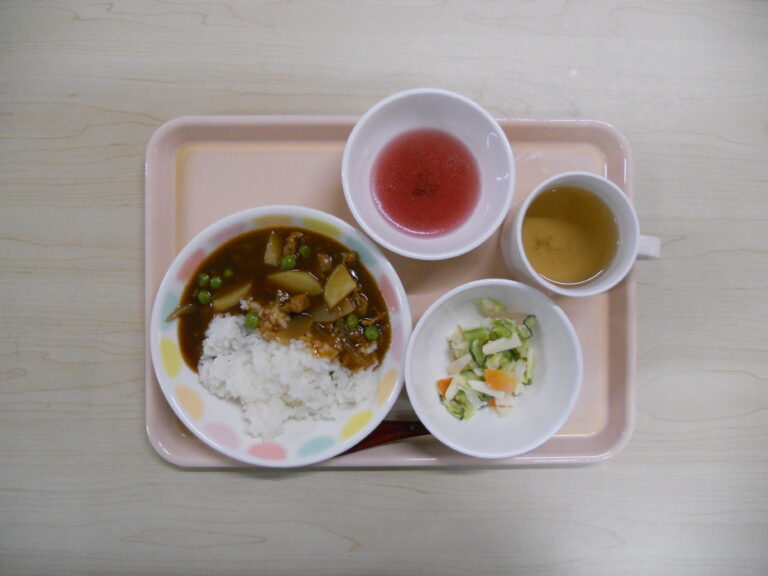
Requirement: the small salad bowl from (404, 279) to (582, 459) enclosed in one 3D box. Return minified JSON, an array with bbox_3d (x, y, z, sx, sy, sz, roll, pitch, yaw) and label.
[{"bbox_3d":[0.074,0.055,0.430,0.121,0.046,0.121,0,89,0],"label":"small salad bowl"}]

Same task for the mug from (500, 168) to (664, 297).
[{"bbox_3d":[0.137,-0.033,0.421,0.103,0.066,0.081,7,89,0],"label":"mug"}]

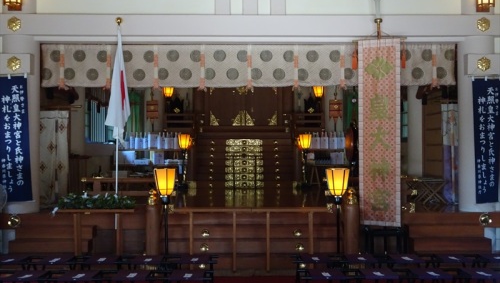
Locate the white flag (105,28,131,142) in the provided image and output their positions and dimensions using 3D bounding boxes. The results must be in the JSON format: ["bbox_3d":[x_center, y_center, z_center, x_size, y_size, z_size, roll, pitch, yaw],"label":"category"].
[{"bbox_3d":[-1.690,-0.714,8.100,0.320,1.450,0.180,0,-1,-1],"label":"white flag"}]

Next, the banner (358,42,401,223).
[{"bbox_3d":[1.647,-0.114,8.050,0.540,2.370,0.050,0,-1,16],"label":"banner"}]

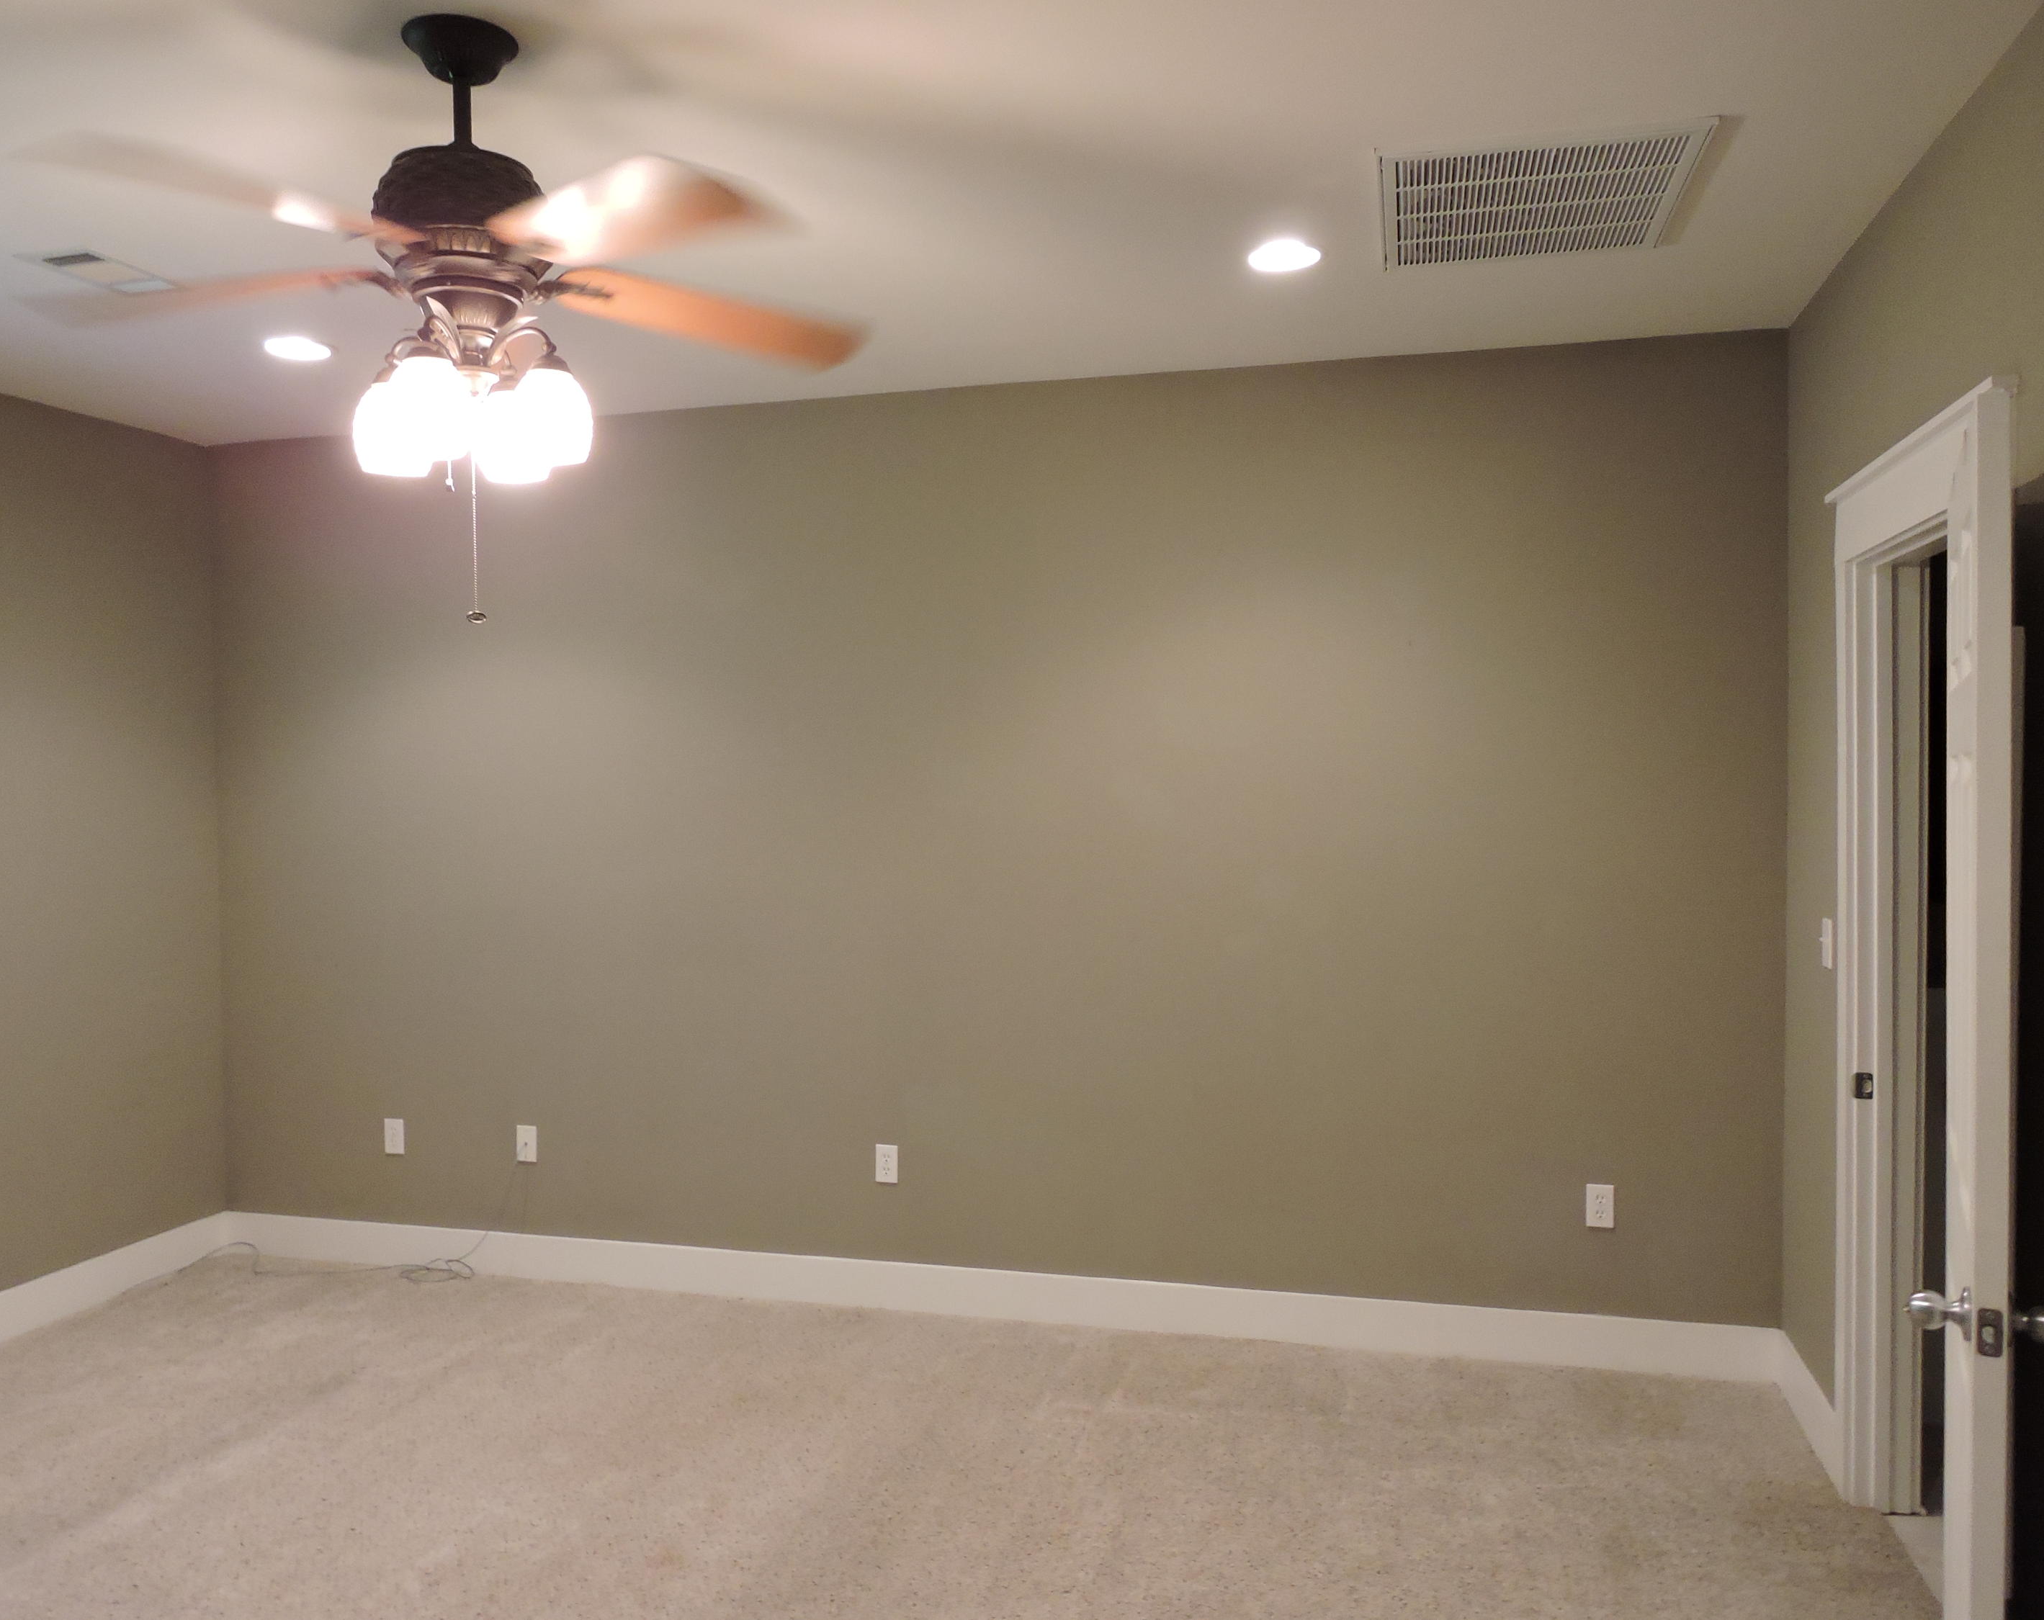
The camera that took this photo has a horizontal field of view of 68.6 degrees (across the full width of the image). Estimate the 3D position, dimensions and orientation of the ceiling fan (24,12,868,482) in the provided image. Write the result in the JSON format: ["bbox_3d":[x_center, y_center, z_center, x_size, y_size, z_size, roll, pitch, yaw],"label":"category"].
[{"bbox_3d":[-0.872,-0.858,2.334,1.300,0.670,1.300,0,1,15],"label":"ceiling fan"}]

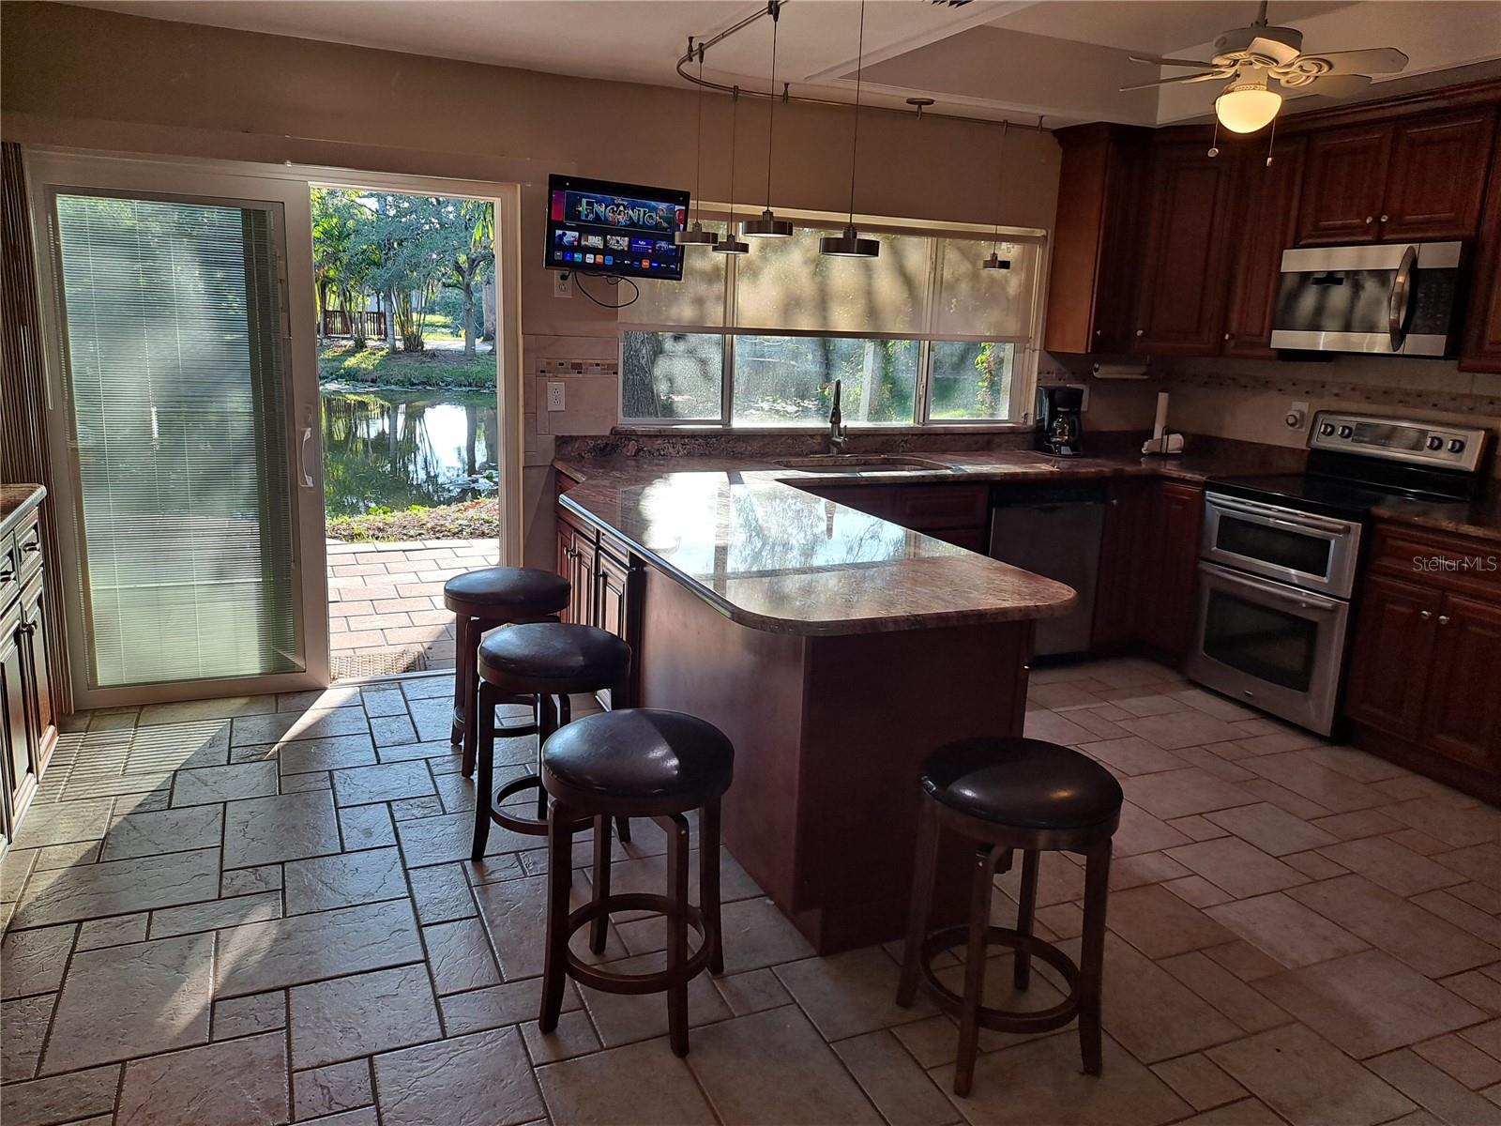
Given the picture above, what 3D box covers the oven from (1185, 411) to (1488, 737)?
[{"bbox_3d":[2.335,0.018,4.409,0.670,1.190,0.757,-3,13,-22],"label":"oven"}]

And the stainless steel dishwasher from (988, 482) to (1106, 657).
[{"bbox_3d":[1.206,-0.002,5.133,0.605,0.840,0.600,-3,13,-22],"label":"stainless steel dishwasher"}]

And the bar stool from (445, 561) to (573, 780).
[{"bbox_3d":[-0.828,0.362,3.717,0.400,0.630,0.400,-3,13,-21],"label":"bar stool"}]

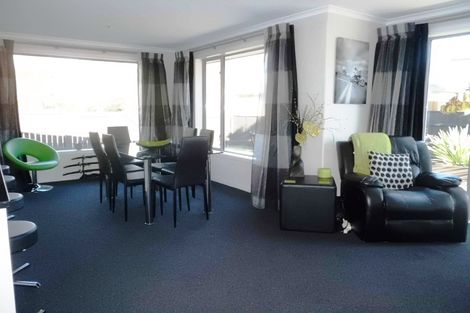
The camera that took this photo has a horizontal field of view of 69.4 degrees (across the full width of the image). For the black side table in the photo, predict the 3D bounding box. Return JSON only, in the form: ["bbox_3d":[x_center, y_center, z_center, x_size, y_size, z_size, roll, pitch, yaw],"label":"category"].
[{"bbox_3d":[0.808,0.511,3.776,0.548,0.480,0.557,2,8,11],"label":"black side table"}]

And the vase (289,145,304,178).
[{"bbox_3d":[0.736,0.053,3.963,0.165,0.374,0.160,2,8,11],"label":"vase"}]

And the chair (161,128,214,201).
[{"bbox_3d":[-0.593,0.150,4.498,0.563,0.986,0.429,-6,10,-35],"label":"chair"}]

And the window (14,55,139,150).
[{"bbox_3d":[-2.712,-0.911,6.057,2.074,1.613,0.100,-6,10,-35],"label":"window"}]

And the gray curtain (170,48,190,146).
[{"bbox_3d":[-1.009,-0.810,6.500,0.160,2.291,0.845,-6,10,-35],"label":"gray curtain"}]

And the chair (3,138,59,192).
[{"bbox_3d":[-3.133,0.128,5.275,0.700,0.800,0.760,5,9,29],"label":"chair"}]

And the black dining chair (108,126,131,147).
[{"bbox_3d":[-1.693,0.046,5.207,0.429,0.986,0.563,-6,10,-35],"label":"black dining chair"}]

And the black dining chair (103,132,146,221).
[{"bbox_3d":[-1.210,0.215,4.038,0.563,0.986,0.429,-6,10,-35],"label":"black dining chair"}]

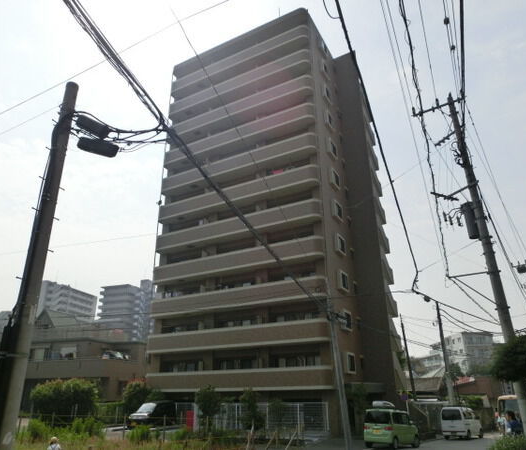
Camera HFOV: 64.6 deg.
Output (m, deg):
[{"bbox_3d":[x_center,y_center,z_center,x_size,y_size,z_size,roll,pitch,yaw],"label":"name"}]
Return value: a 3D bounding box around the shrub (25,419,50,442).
[{"bbox_3d":[-9.996,9.109,18.451,0.951,0.956,1.100,10,-25,-24],"label":"shrub"}]

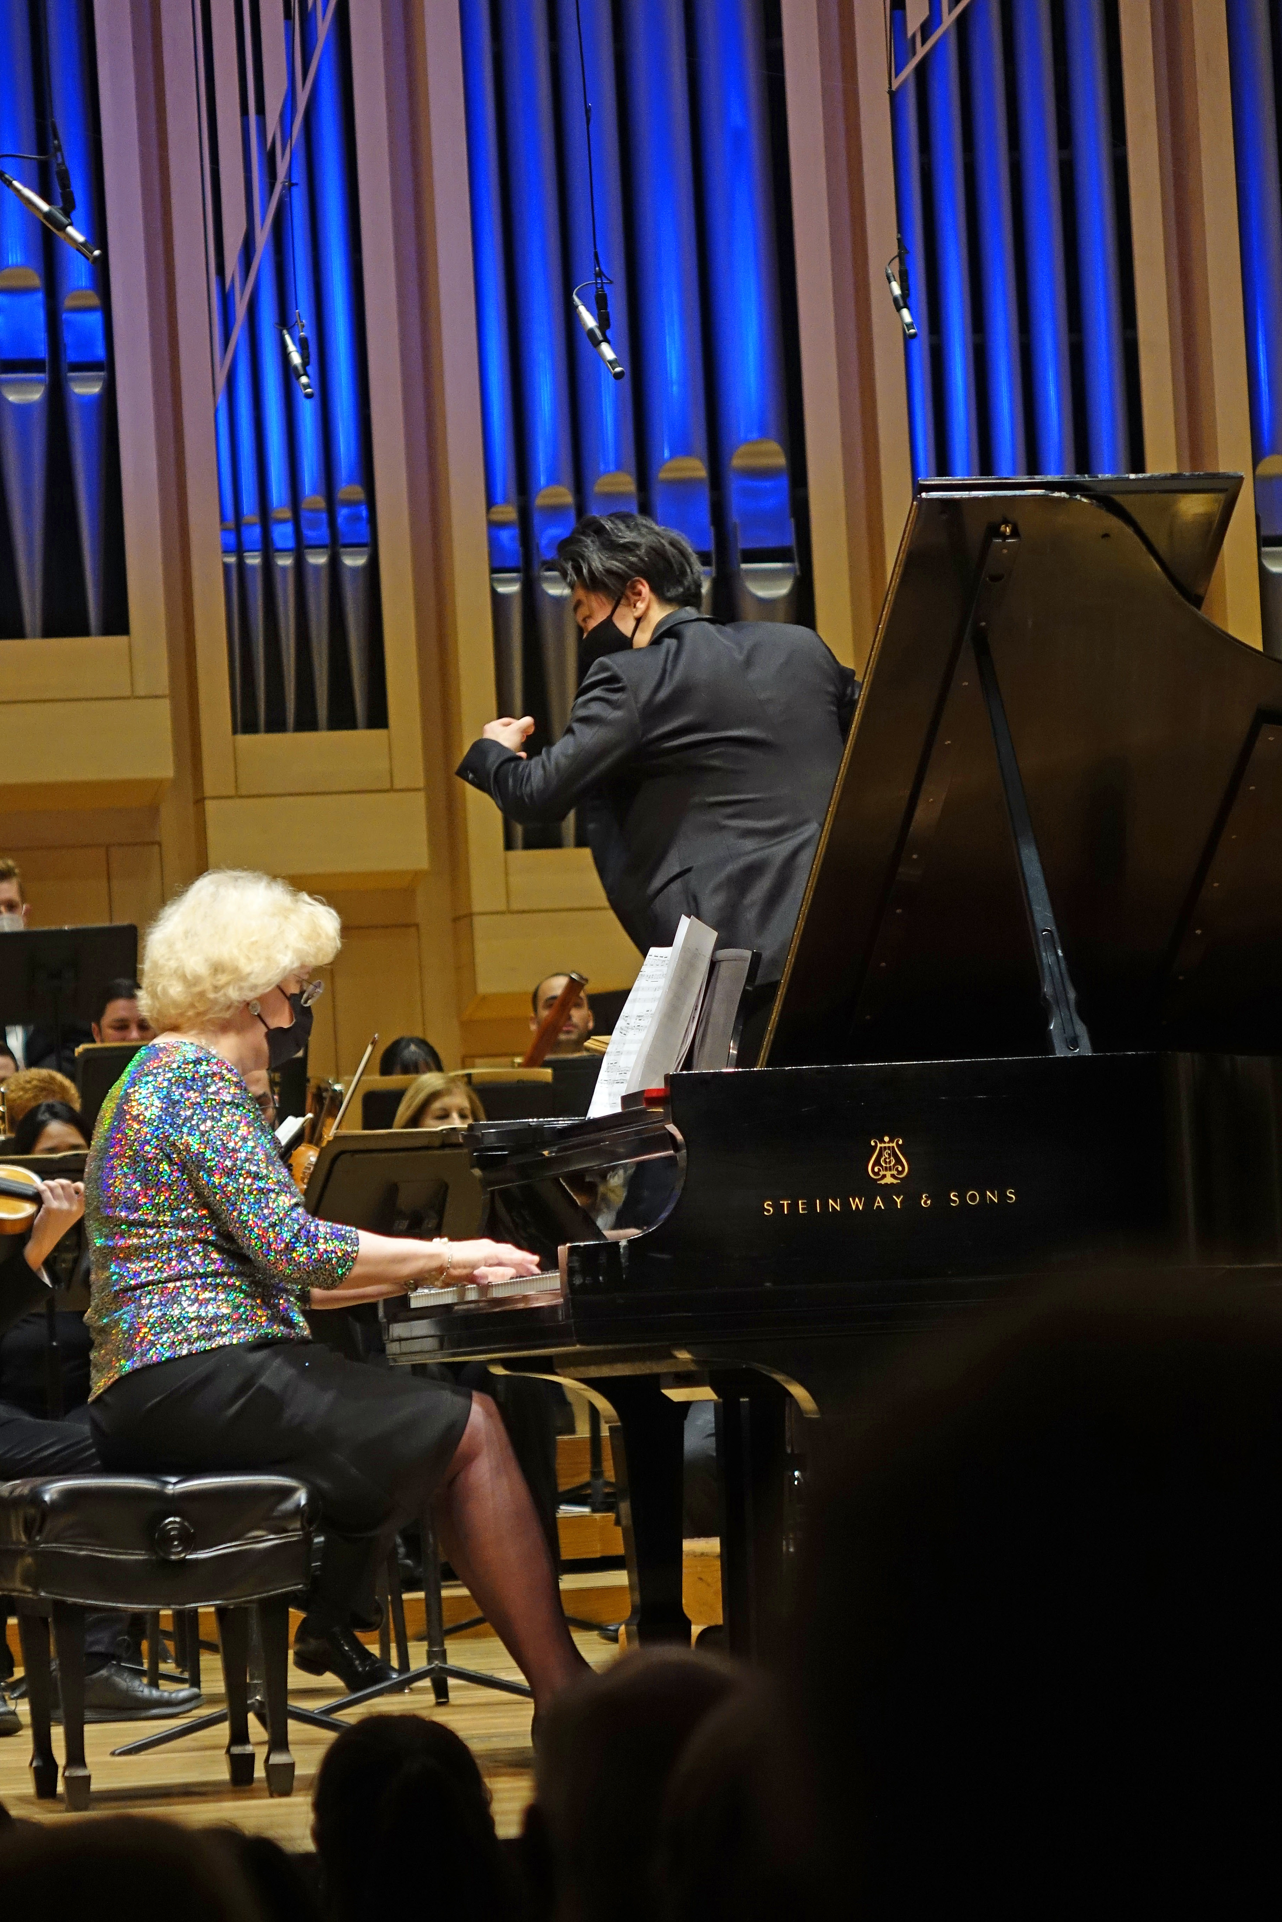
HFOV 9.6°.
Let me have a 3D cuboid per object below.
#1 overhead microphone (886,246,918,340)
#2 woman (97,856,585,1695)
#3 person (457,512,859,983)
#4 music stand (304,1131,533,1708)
[{"bbox_3d":[0.615,-1.579,18.000,0.080,0.220,0.050,-4,-3,6],"label":"overhead microphone"},{"bbox_3d":[-0.400,0.539,11.230,0.800,1.361,0.520,-2,-3,-12],"label":"woman"},{"bbox_3d":[0.092,0.107,13.000,0.720,1.740,0.580,-1,-4,-37],"label":"person"},{"bbox_3d":[-0.411,0.862,14.400,0.510,1.092,0.430,-1,-4,-38],"label":"music stand"}]

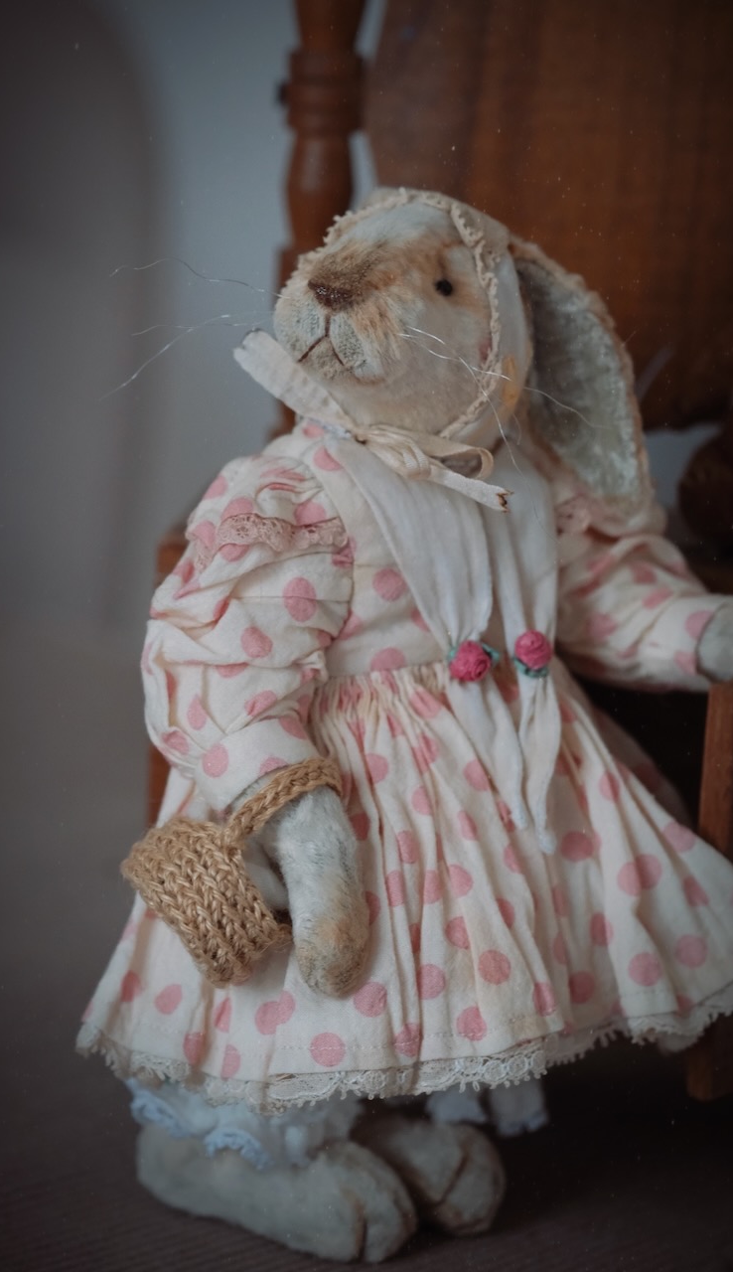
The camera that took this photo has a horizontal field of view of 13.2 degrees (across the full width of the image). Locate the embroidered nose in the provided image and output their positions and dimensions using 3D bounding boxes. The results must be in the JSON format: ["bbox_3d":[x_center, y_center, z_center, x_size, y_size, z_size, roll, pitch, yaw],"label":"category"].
[{"bbox_3d":[-0.010,-0.097,0.902,0.013,0.009,0.005,10,-2,34],"label":"embroidered nose"}]

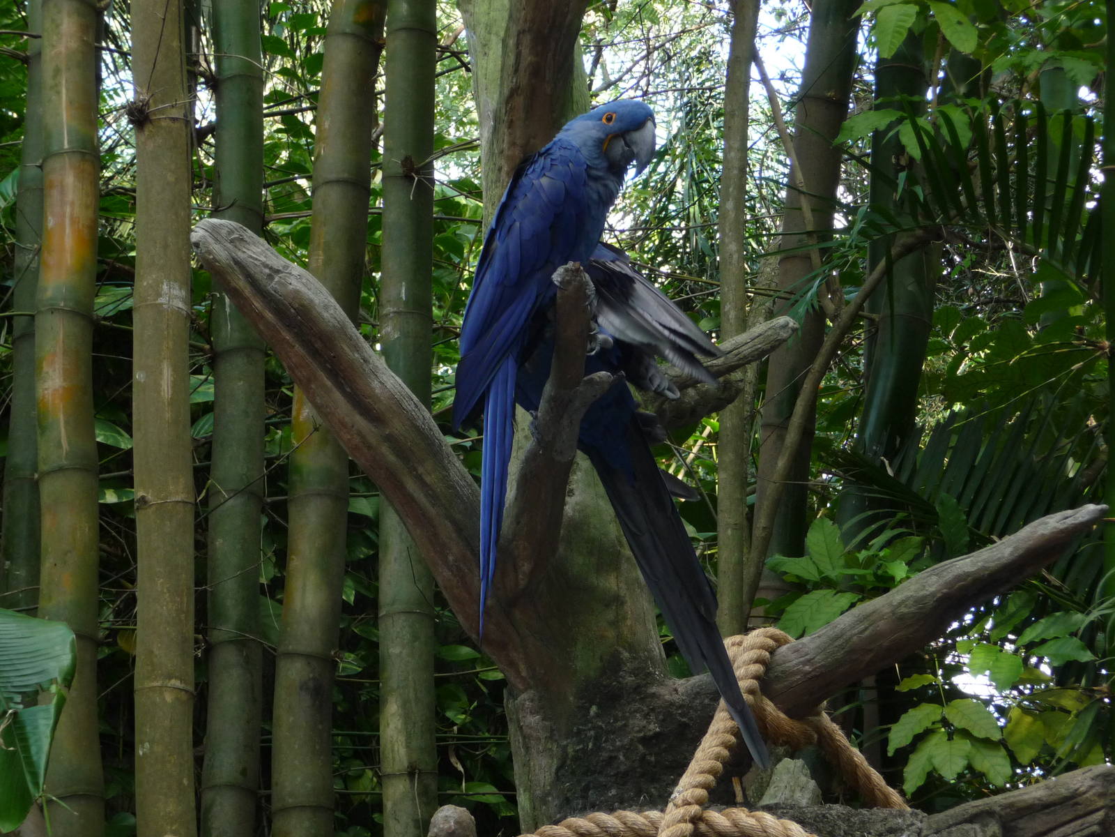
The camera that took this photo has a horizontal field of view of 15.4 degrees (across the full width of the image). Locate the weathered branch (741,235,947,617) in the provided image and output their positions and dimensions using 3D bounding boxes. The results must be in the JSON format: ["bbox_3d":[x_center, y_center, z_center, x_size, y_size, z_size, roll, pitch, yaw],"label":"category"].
[{"bbox_3d":[0.493,-0.007,7.400,0.140,0.750,0.130,26,-11,5],"label":"weathered branch"}]

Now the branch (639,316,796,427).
[{"bbox_3d":[0.260,-0.075,6.600,0.260,0.110,0.120,-30,-10,-6],"label":"branch"}]

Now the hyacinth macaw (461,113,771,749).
[{"bbox_3d":[0.085,0.025,6.400,0.460,1.000,0.320,2,-12,-11],"label":"hyacinth macaw"}]

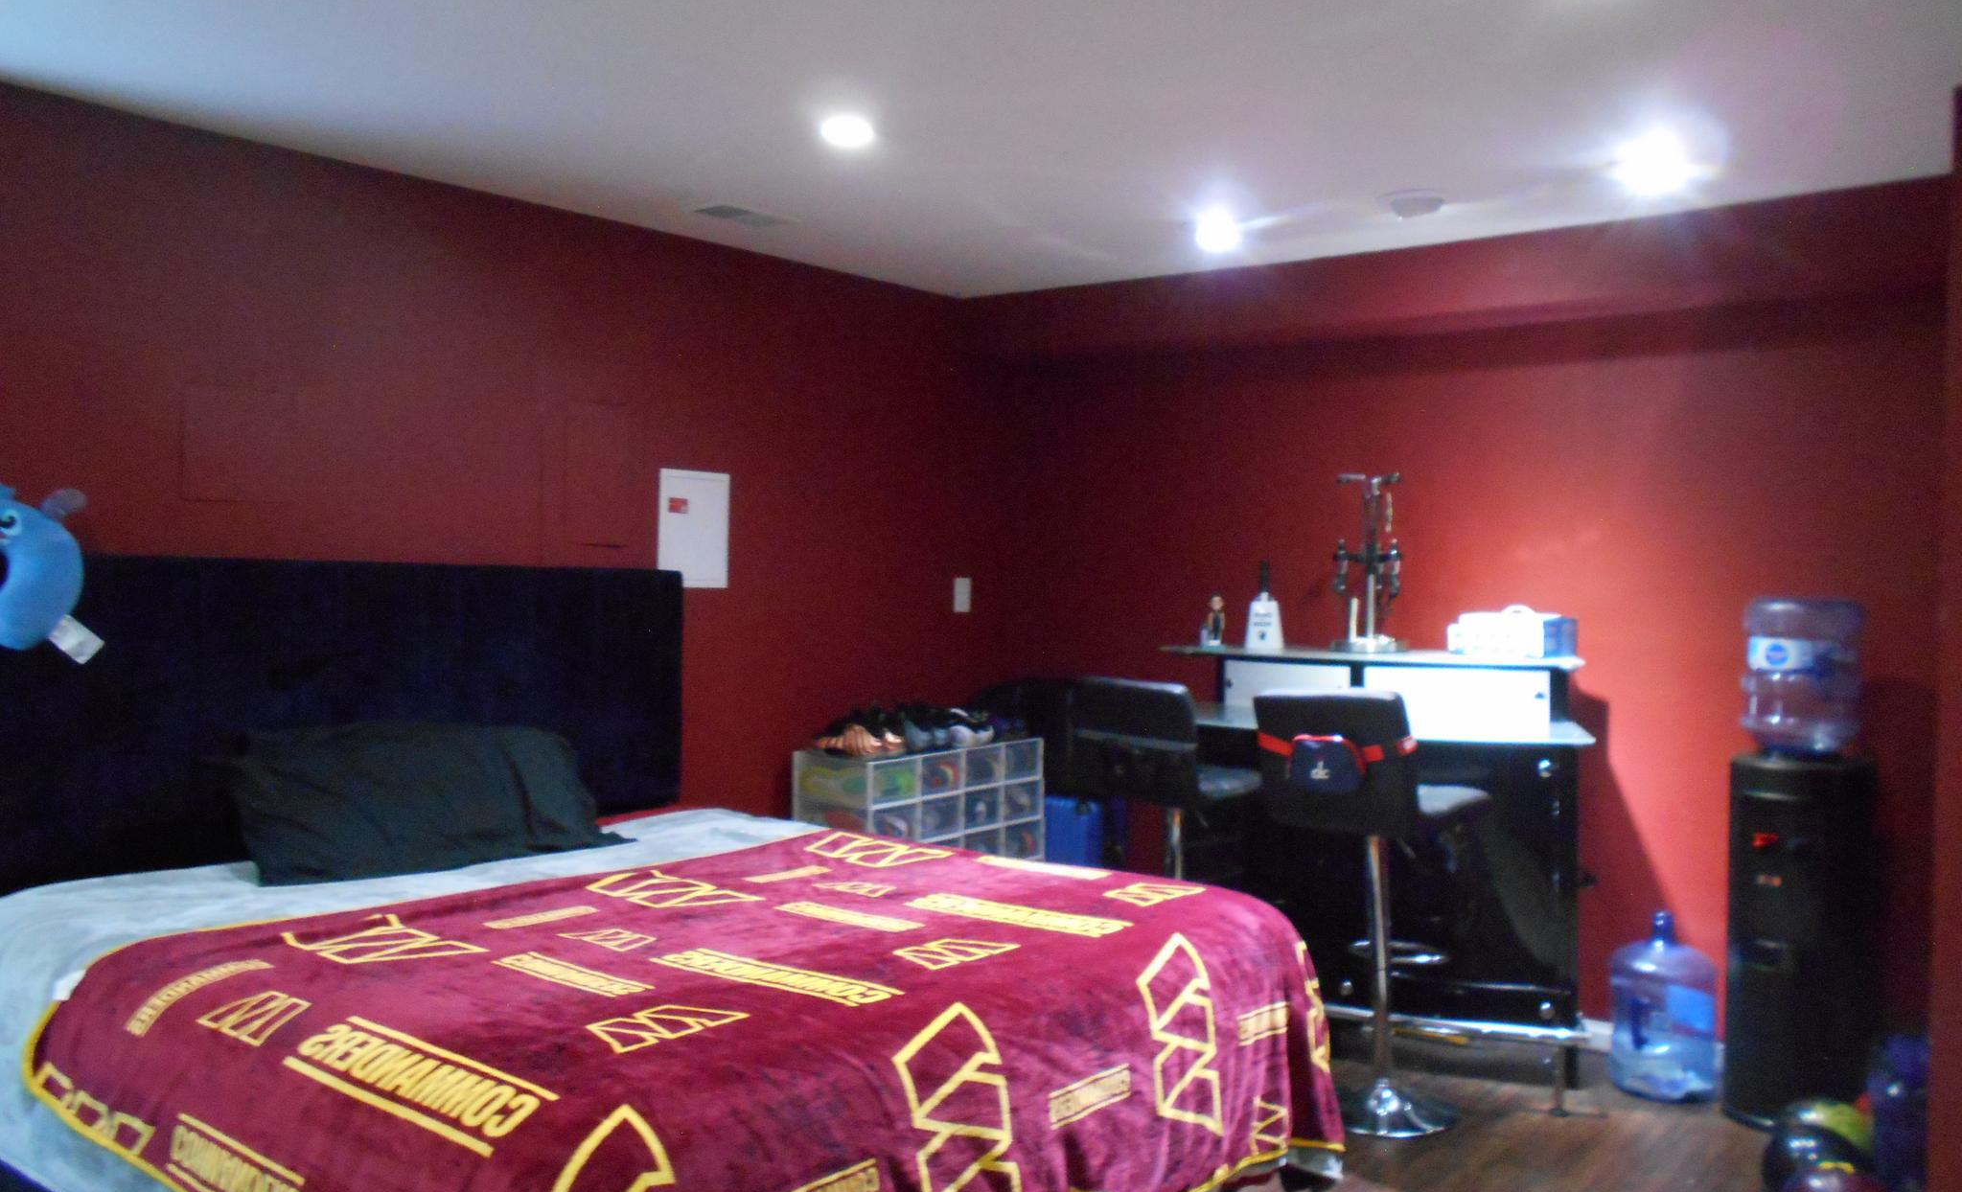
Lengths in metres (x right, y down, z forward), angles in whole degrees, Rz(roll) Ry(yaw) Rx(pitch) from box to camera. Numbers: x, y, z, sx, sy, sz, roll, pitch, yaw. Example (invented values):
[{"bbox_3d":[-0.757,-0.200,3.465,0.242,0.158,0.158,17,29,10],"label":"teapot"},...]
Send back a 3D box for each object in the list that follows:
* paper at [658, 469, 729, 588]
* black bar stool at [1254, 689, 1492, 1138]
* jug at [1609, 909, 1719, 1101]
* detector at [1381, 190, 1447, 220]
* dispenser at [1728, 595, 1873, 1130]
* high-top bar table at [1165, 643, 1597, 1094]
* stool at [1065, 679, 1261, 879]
[{"bbox_3d":[-0.884,-0.206,4.601,0.025,0.360,0.273,2,1,40],"label":"paper"},{"bbox_3d":[1.029,0.800,3.846,0.420,1.105,0.440,2,1,44],"label":"black bar stool"},{"bbox_3d":[1.896,1.111,4.098,0.268,0.495,0.268,2,1,40],"label":"jug"},{"bbox_3d":[1.190,-1.071,4.047,0.150,0.045,0.150,1,1,17],"label":"detector"},{"bbox_3d":[2.147,0.688,3.859,0.320,1.361,0.300,0,1,-42],"label":"dispenser"},{"bbox_3d":[1.099,0.764,4.312,1.250,1.165,0.500,1,1,18],"label":"high-top bar table"},{"bbox_3d":[0.546,0.789,4.206,0.410,1.102,0.430,2,1,44],"label":"stool"}]

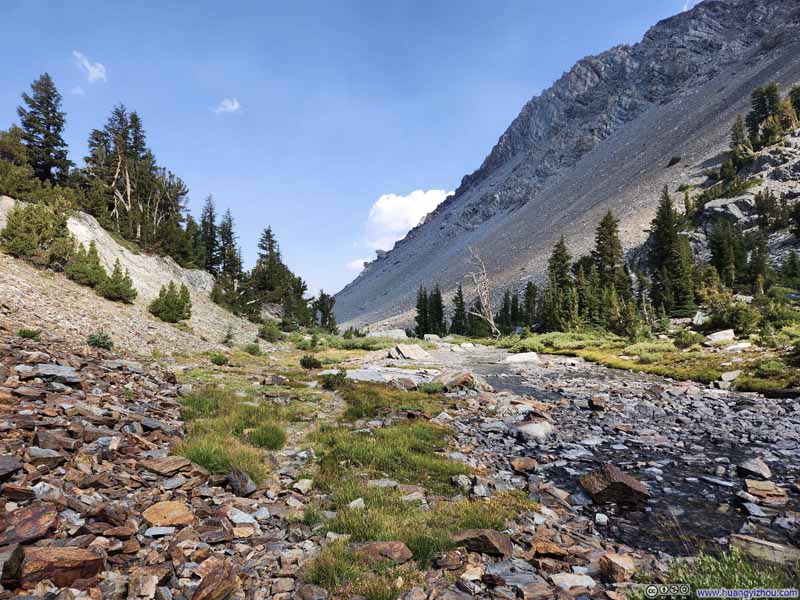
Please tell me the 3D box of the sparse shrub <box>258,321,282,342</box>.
[{"bbox_3d":[-6.822,1.659,28.000,1.228,1.159,1.228,0,-1,-14],"label":"sparse shrub"}]

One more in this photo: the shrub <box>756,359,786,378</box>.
[{"bbox_3d":[10.484,1.933,15.000,0.804,0.536,0.677,0,-1,0],"label":"shrub"}]

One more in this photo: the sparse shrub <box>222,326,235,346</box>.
[{"bbox_3d":[-8.067,1.717,25.000,0.537,0.941,0.537,0,-1,-18],"label":"sparse shrub"}]

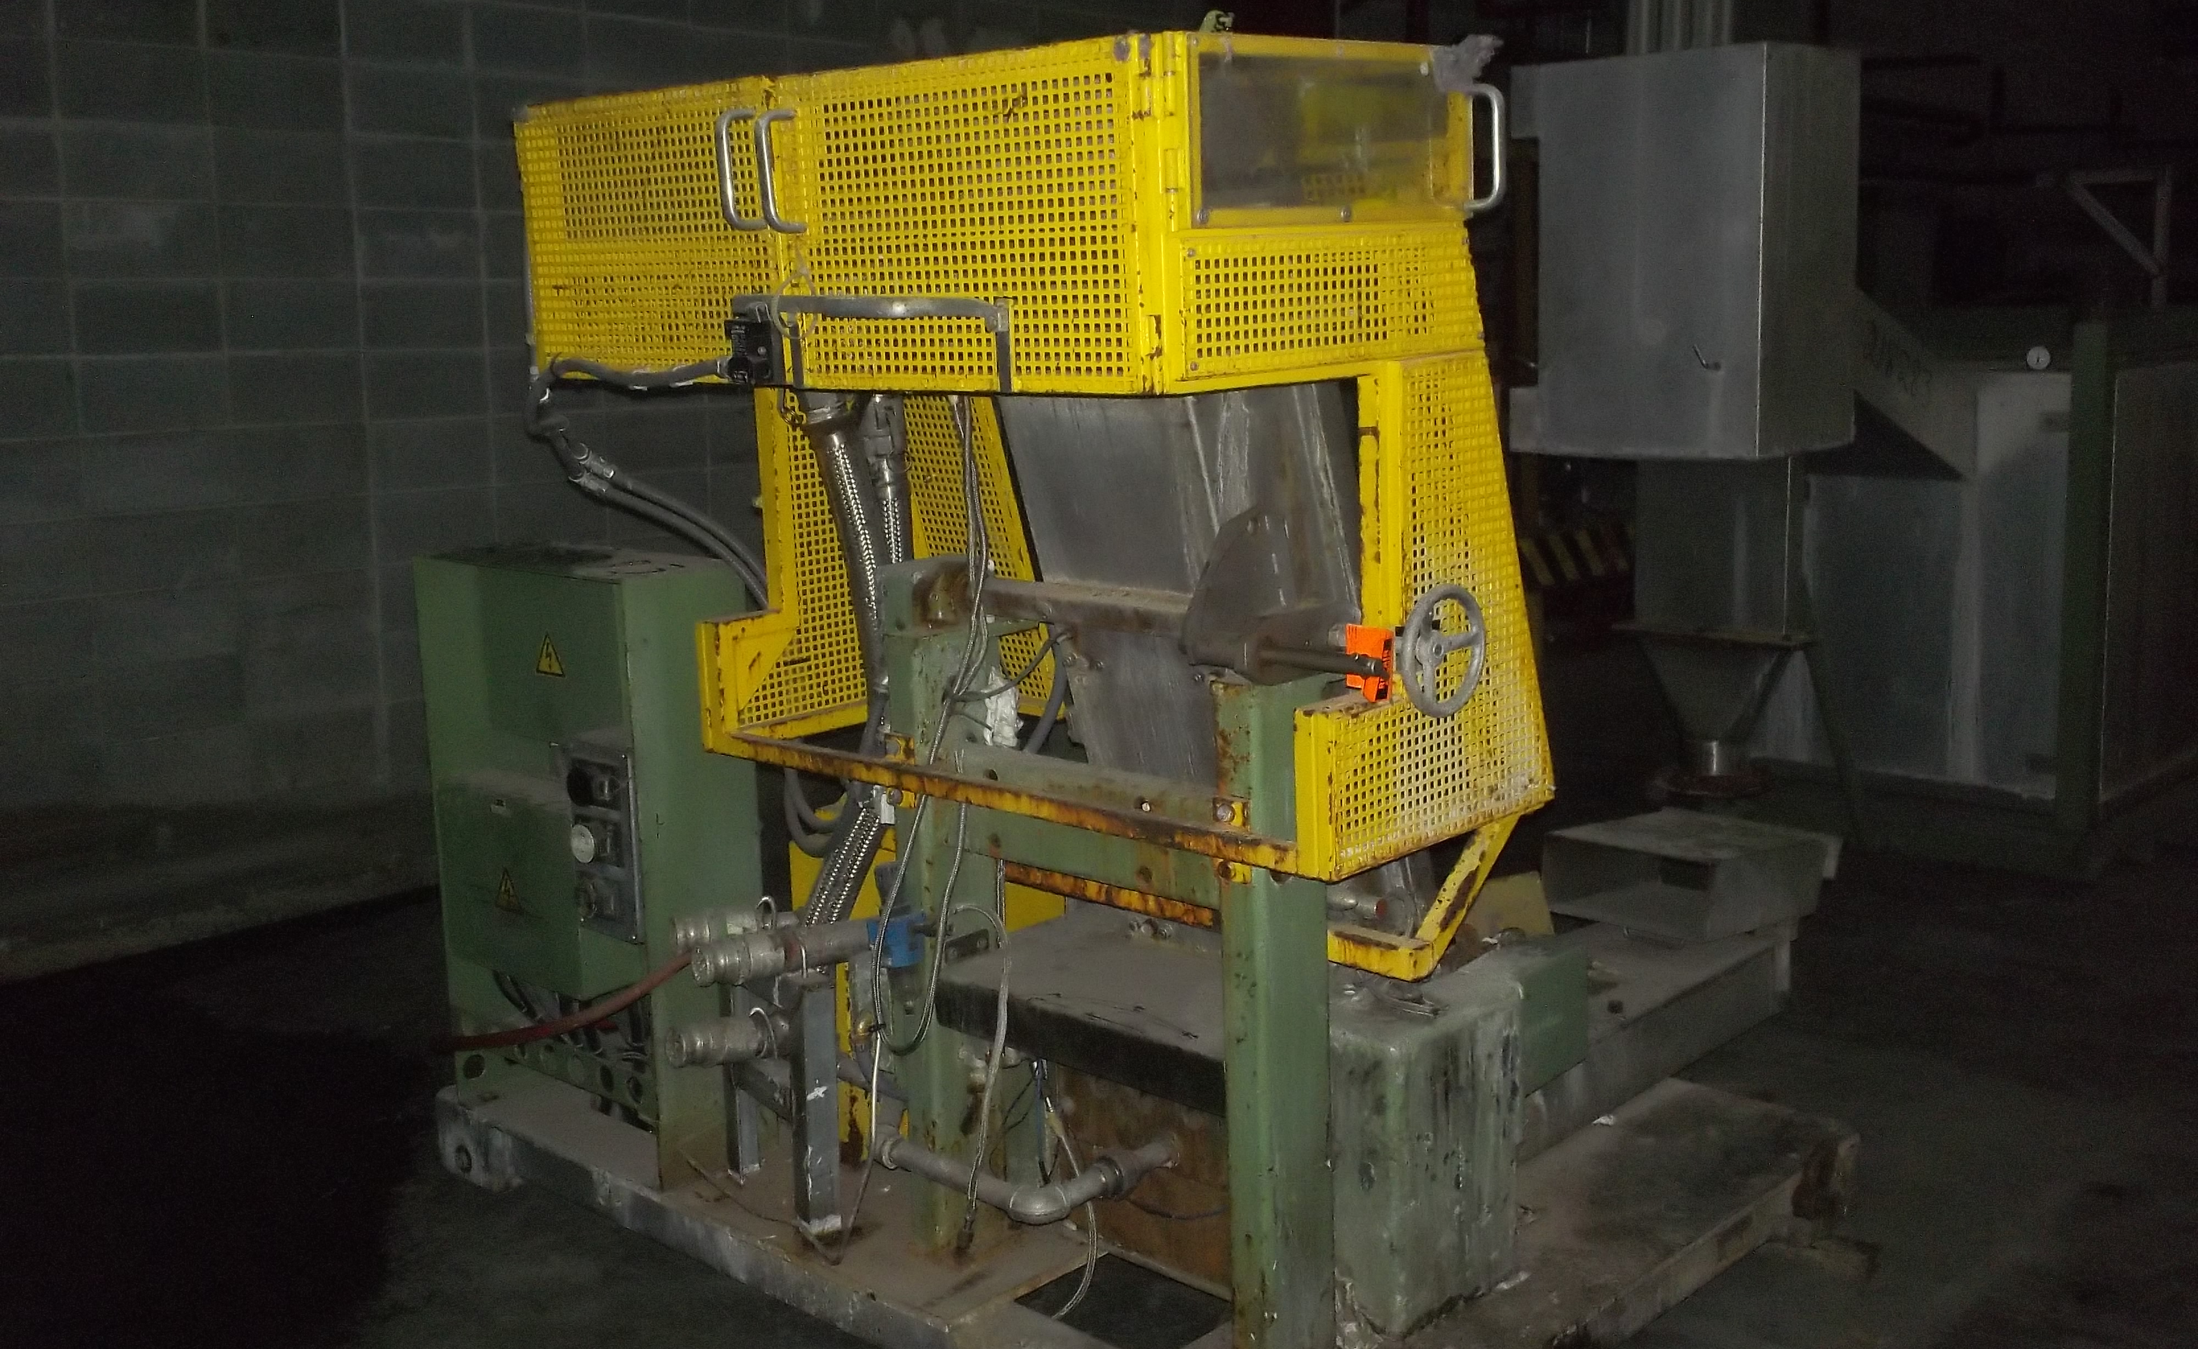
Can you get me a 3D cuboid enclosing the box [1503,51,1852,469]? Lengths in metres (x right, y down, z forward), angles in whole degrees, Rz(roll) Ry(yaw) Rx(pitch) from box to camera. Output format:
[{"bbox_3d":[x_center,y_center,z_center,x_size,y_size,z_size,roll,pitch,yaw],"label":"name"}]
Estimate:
[{"bbox_3d":[1.852,-1.327,7.662,0.897,1.207,0.578,8,12,44],"label":"box"}]

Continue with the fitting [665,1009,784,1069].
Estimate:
[{"bbox_3d":[-0.639,0.620,4.126,0.190,0.080,0.074,-7,10,-34],"label":"fitting"}]

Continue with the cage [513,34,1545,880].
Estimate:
[{"bbox_3d":[-0.132,-0.347,3.797,1.450,1.110,0.845,8,12,44],"label":"cage"}]

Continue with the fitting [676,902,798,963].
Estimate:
[{"bbox_3d":[-0.627,0.438,4.148,0.190,0.080,0.074,-7,10,-34],"label":"fitting"}]

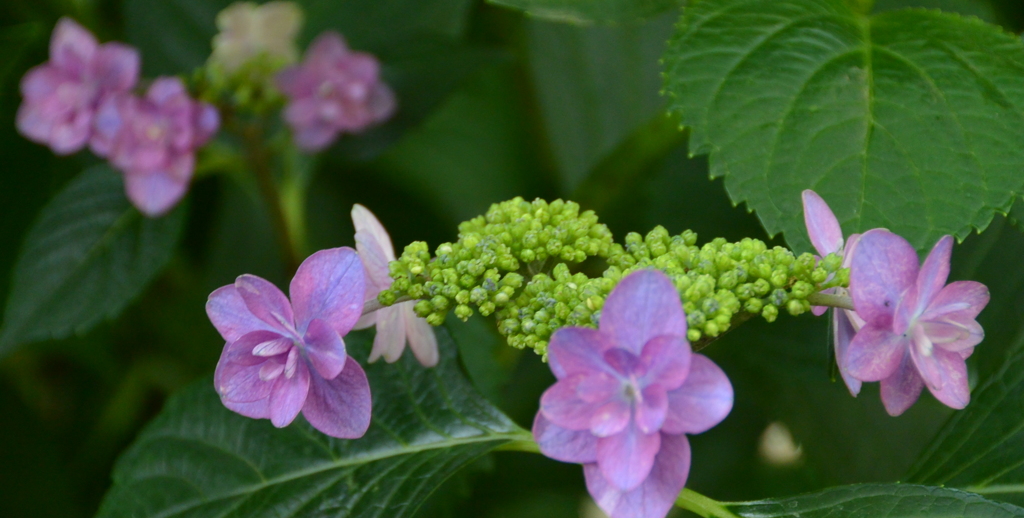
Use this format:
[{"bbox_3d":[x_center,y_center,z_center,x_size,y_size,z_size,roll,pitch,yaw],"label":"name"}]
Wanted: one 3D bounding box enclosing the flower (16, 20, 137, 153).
[{"bbox_3d":[-0.108,-0.043,1.480,0.031,0.033,0.018,5,4,18],"label":"flower"}]

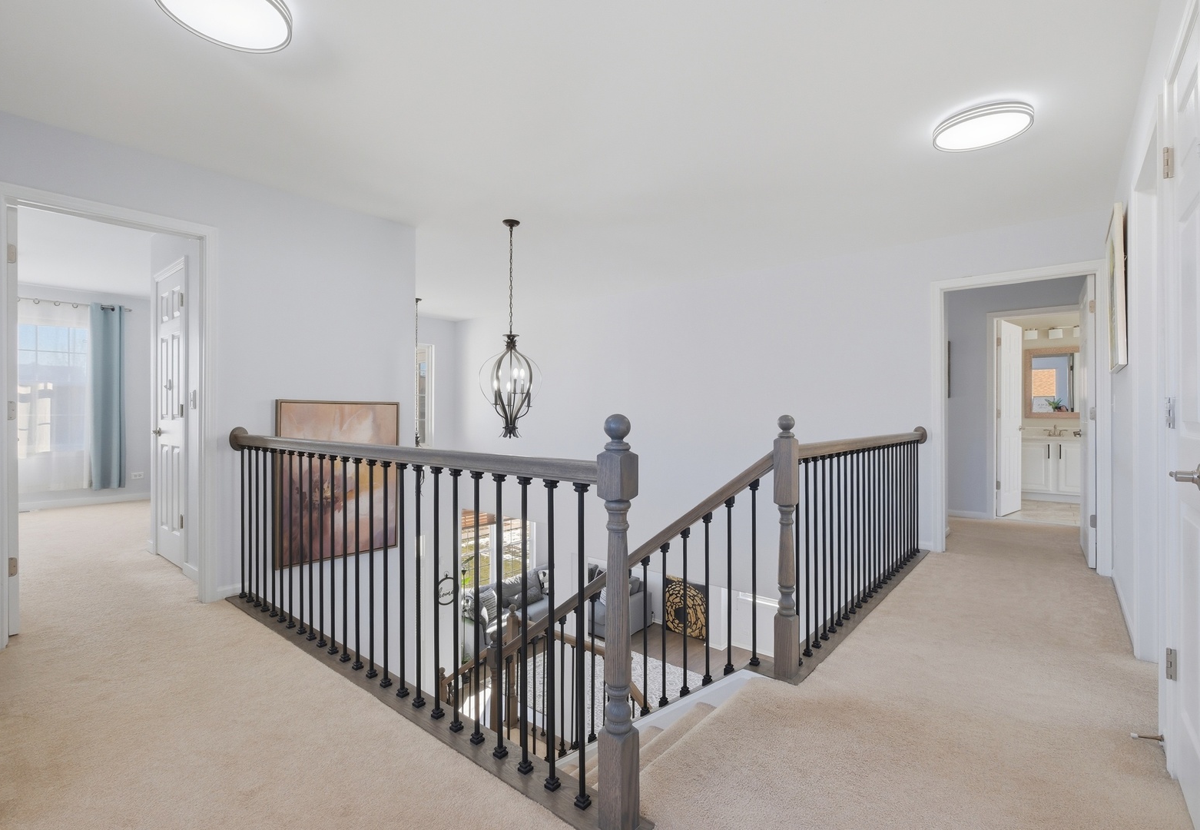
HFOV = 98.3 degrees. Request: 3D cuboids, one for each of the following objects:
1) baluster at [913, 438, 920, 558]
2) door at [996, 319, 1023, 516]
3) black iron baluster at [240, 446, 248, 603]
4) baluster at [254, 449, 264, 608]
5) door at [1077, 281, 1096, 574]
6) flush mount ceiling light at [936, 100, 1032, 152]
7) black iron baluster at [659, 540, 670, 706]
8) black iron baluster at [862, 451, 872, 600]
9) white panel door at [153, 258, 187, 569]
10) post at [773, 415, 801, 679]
[{"bbox_3d":[2.440,0.620,3.990,0.033,0.870,0.033,0,0,42],"label":"baluster"},{"bbox_3d":[4.434,0.034,5.604,0.711,2.032,0.038,0,0,-38],"label":"door"},{"bbox_3d":[-2.016,0.603,2.934,0.031,0.861,0.031,0,0,38],"label":"black iron baluster"},{"bbox_3d":[-1.882,0.616,2.852,0.032,0.869,0.032,0,0,38],"label":"baluster"},{"bbox_3d":[3.640,0.035,3.875,0.040,2.030,0.790,0,0,40],"label":"door"},{"bbox_3d":[1.800,-1.357,2.445,0.380,0.055,0.380,0,0,38],"label":"flush mount ceiling light"},{"bbox_3d":[0.308,0.993,2.471,0.032,0.771,0.032,0,0,38],"label":"black iron baluster"},{"bbox_3d":[1.540,0.620,2.985,0.033,0.870,0.033,0,0,42],"label":"black iron baluster"},{"bbox_3d":[-3.055,0.026,3.710,0.700,2.032,0.038,0,0,38],"label":"white panel door"},{"bbox_3d":[0.757,0.522,2.098,0.072,1.046,0.072,0,0,42],"label":"post"}]

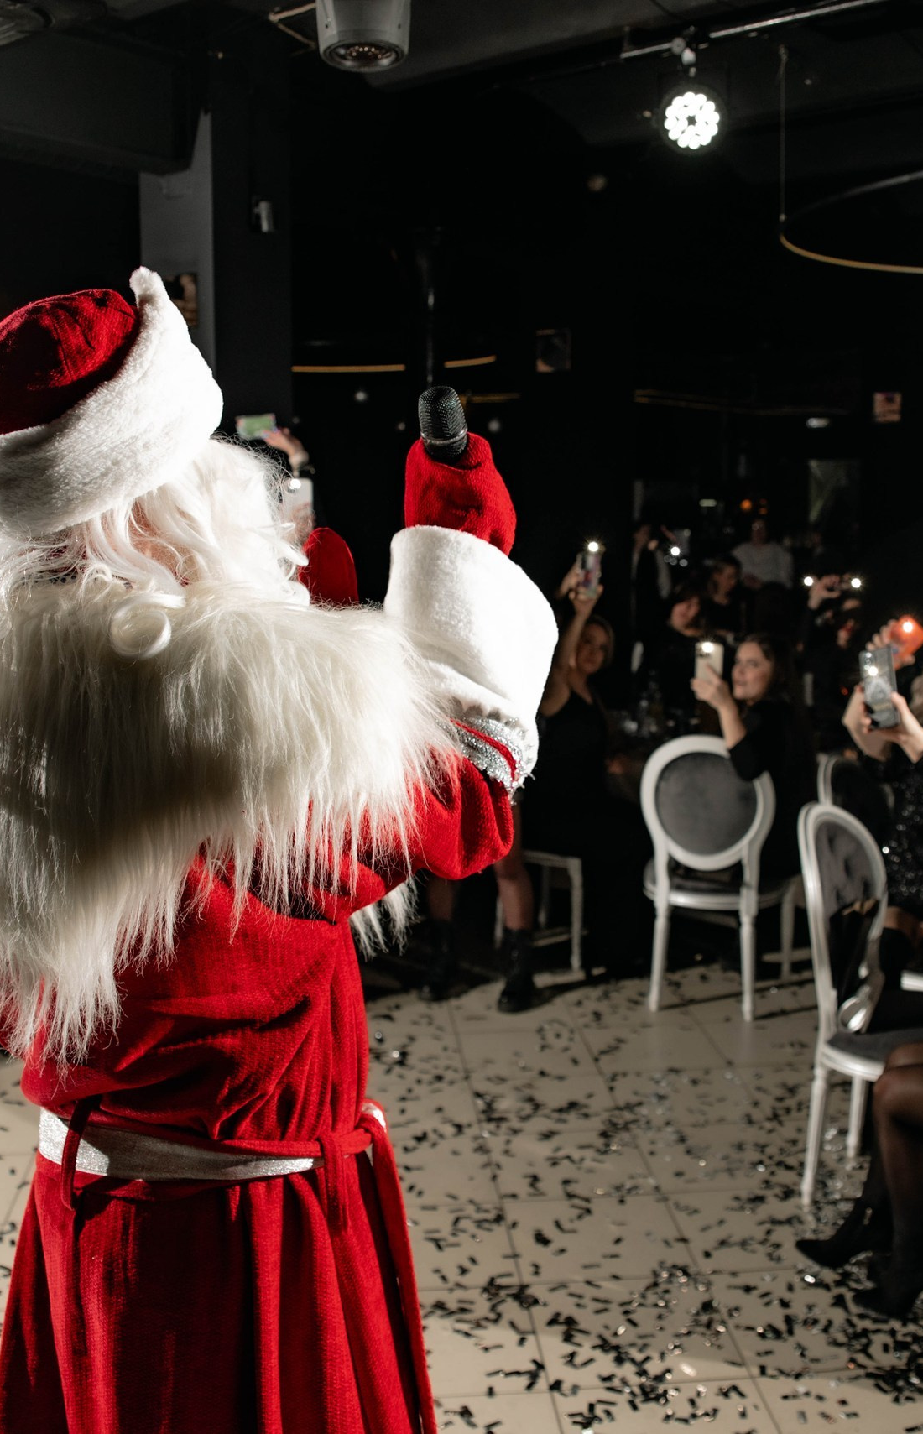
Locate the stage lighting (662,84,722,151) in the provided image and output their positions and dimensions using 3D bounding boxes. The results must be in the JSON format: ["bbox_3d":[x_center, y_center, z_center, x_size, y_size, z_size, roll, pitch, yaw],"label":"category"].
[{"bbox_3d":[0.733,-1.898,4.550,0.210,0.220,0.170,1,22,12],"label":"stage lighting"}]

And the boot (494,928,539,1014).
[{"bbox_3d":[0.204,0.879,5.075,0.110,0.255,0.260,2,8,19],"label":"boot"}]

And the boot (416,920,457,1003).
[{"bbox_3d":[-0.083,0.865,5.186,0.110,0.255,0.260,2,8,19],"label":"boot"}]

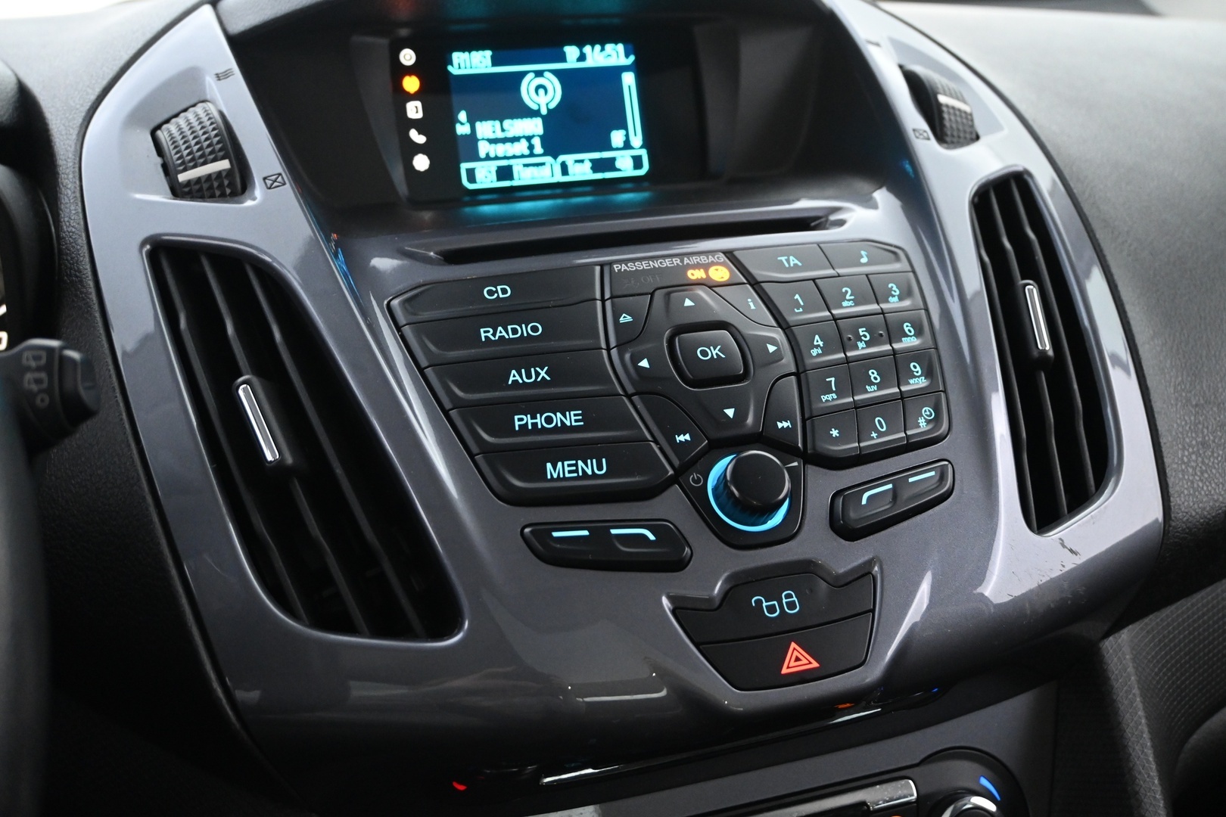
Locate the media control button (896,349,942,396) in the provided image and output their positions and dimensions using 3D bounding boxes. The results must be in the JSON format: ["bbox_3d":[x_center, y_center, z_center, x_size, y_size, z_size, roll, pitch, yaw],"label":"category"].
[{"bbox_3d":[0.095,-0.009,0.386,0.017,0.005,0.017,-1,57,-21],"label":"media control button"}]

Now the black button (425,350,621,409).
[{"bbox_3d":[-0.024,-0.006,0.339,0.054,0.005,0.017,-6,54,-8],"label":"black button"}]

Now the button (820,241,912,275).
[{"bbox_3d":[0.082,-0.048,0.396,0.030,0.005,0.017,-6,49,-22],"label":"button"}]

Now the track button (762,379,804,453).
[{"bbox_3d":[0.049,0.002,0.364,0.013,0.006,0.026,5,57,-11],"label":"track button"}]

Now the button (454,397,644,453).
[{"bbox_3d":[-0.017,0.005,0.332,0.053,0.005,0.015,-4,57,-8],"label":"button"}]

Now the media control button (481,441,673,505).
[{"bbox_3d":[-0.011,0.019,0.344,0.054,0.007,0.013,-4,62,-9],"label":"media control button"}]

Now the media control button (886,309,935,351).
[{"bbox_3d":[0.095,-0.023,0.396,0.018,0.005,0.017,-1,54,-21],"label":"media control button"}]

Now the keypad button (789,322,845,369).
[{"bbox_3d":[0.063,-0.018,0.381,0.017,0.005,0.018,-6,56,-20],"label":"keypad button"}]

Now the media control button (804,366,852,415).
[{"bbox_3d":[0.061,-0.004,0.352,0.020,0.005,0.016,-6,57,-22],"label":"media control button"}]

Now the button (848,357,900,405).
[{"bbox_3d":[0.076,-0.007,0.359,0.020,0.005,0.016,-5,57,-21],"label":"button"}]

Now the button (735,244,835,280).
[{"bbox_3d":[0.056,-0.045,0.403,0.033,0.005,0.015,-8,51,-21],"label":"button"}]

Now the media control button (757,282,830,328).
[{"bbox_3d":[0.056,-0.031,0.371,0.019,0.005,0.018,-8,51,-23],"label":"media control button"}]

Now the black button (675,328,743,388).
[{"bbox_3d":[0.027,-0.013,0.348,0.016,0.008,0.016,-9,56,-17],"label":"black button"}]

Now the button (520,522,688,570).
[{"bbox_3d":[-0.002,0.038,0.336,0.044,0.011,0.007,-1,-23,-9],"label":"button"}]

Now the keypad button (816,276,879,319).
[{"bbox_3d":[0.073,-0.033,0.379,0.020,0.005,0.017,-6,51,-22],"label":"keypad button"}]

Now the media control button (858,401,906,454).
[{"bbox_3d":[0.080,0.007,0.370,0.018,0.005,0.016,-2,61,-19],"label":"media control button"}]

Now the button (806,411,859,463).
[{"bbox_3d":[0.061,0.009,0.344,0.019,0.005,0.015,-6,60,-21],"label":"button"}]

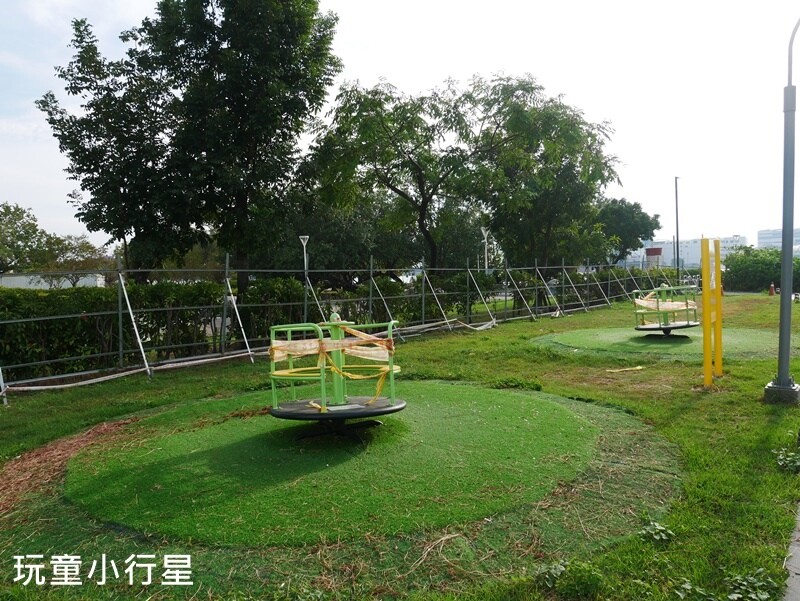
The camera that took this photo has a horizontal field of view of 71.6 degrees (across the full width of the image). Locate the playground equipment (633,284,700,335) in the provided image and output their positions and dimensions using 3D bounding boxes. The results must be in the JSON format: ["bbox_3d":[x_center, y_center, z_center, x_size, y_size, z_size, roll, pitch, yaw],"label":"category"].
[{"bbox_3d":[6.503,0.220,13.475,1.480,1.250,1.480,-3,2,0],"label":"playground equipment"}]

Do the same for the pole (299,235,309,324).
[{"bbox_3d":[-3.719,-0.852,21.500,0.400,3.500,0.400,-3,2,0],"label":"pole"}]

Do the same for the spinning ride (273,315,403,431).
[{"bbox_3d":[-0.671,0.778,6.075,1.480,1.260,1.480,-3,2,0],"label":"spinning ride"}]

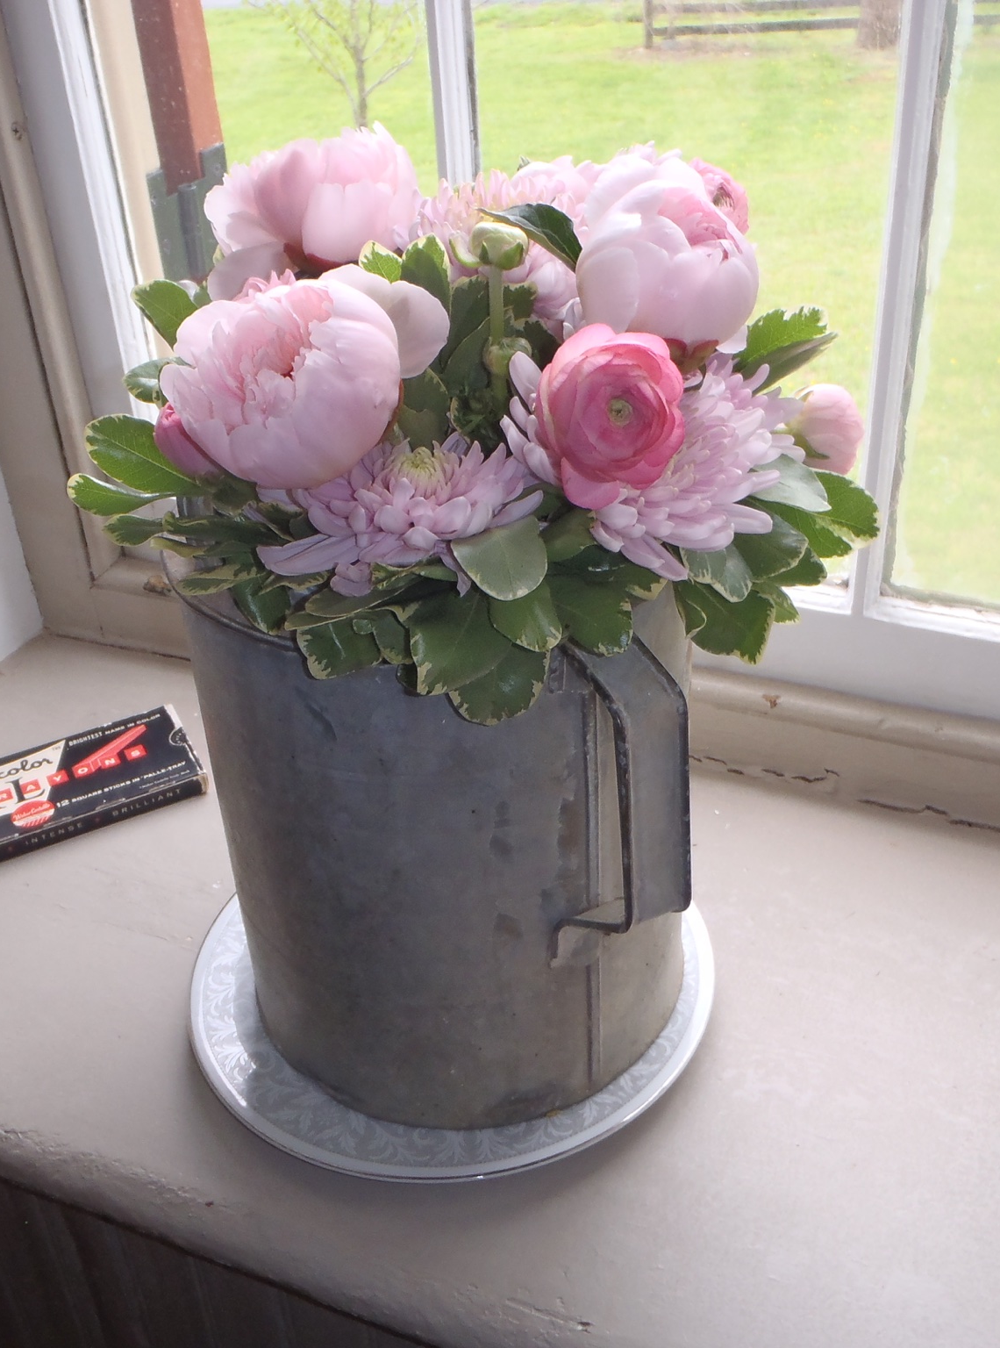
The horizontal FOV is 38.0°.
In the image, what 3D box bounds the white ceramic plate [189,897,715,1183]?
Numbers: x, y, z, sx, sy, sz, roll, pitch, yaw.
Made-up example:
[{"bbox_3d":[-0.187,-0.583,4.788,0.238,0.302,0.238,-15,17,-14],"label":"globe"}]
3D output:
[{"bbox_3d":[-0.018,0.120,0.573,0.204,0.018,0.204,-3,34,2],"label":"white ceramic plate"}]

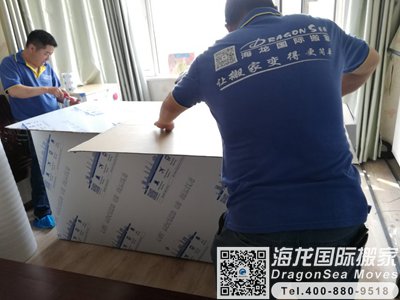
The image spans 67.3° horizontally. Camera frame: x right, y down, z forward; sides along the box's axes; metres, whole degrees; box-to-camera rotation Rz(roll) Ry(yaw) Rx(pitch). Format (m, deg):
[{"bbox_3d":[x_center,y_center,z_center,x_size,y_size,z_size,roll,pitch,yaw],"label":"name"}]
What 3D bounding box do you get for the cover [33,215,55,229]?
[{"bbox_3d":[-1.346,0.623,2.634,0.270,0.105,0.110,0,18,19],"label":"cover"}]

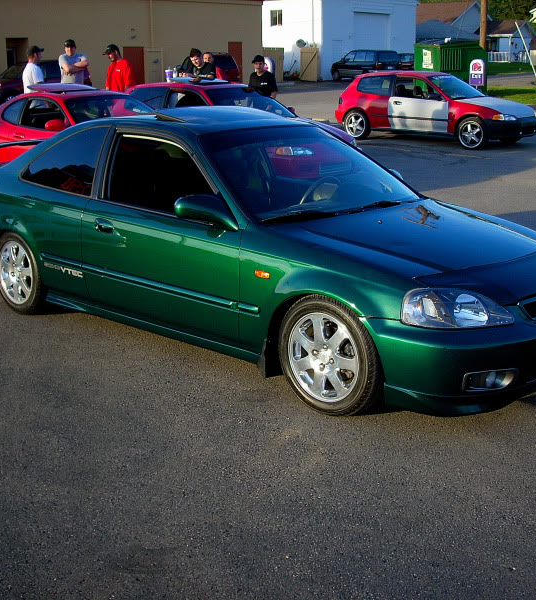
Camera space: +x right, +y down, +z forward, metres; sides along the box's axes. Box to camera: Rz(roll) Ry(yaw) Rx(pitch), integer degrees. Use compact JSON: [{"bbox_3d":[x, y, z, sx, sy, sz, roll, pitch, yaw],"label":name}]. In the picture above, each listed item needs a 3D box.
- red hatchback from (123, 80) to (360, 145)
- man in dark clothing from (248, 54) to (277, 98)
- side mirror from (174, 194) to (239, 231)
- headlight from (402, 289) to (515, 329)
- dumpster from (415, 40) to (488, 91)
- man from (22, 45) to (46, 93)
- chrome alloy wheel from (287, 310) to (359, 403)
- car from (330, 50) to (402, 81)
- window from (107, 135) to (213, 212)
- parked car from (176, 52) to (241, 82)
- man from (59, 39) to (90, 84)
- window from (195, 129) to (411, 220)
[{"bbox_3d":[-0.760,-2.446,12.543,4.390,1.340,1.700,13,21,40],"label":"red hatchback"},{"bbox_3d":[-0.077,-2.915,13.311,0.520,1.720,0.360,1,16,7],"label":"man in dark clothing"},{"bbox_3d":[-0.305,-0.450,4.303,0.220,0.150,0.200,13,21,39],"label":"side mirror"},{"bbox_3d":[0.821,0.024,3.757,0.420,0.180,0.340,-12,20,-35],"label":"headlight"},{"bbox_3d":[6.635,-8.327,30.918,1.850,1.950,2.000,-4,17,-13],"label":"dumpster"},{"bbox_3d":[-3.538,-2.979,13.180,0.340,1.810,0.480,0,16,3],"label":"man"},{"bbox_3d":[0.311,0.273,4.183,0.435,0.435,0.170,13,21,39],"label":"chrome alloy wheel"},{"bbox_3d":[5.363,-13.177,48.337,1.870,1.750,4.750,-10,19,-31],"label":"car"},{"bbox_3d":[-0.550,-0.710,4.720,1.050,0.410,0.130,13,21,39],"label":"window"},{"bbox_3d":[-1.988,-7.497,29.060,1.770,1.680,4.450,2,17,10],"label":"parked car"},{"bbox_3d":[-2.891,-3.016,13.067,0.560,1.860,0.380,-3,16,-8],"label":"man"},{"bbox_3d":[0.281,-0.743,4.876,1.400,0.150,0.800,-18,53,-46],"label":"window"}]

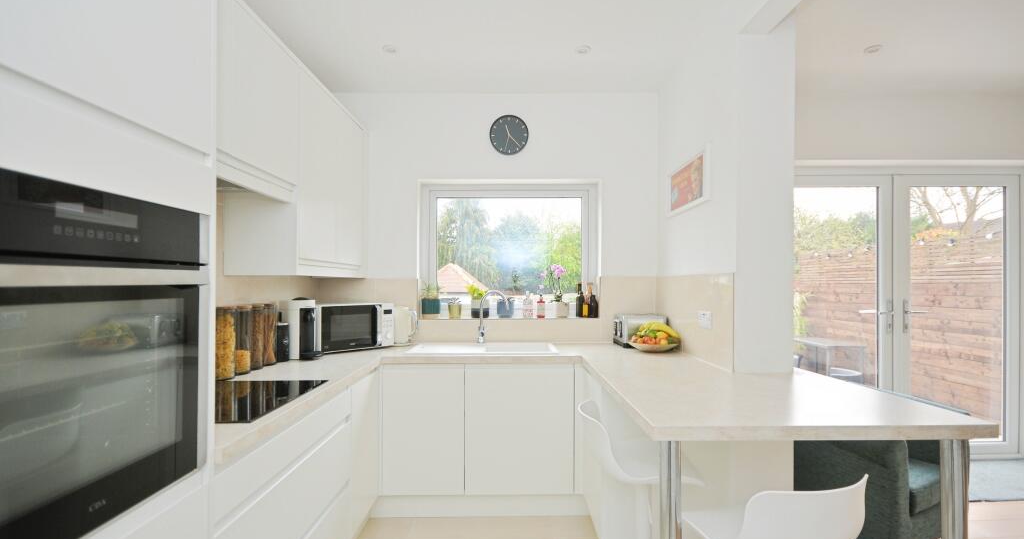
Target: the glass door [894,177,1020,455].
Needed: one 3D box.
[{"bbox_3d":[3.205,0.332,3.280,0.900,2.010,0.070,0,-1,0],"label":"glass door"}]

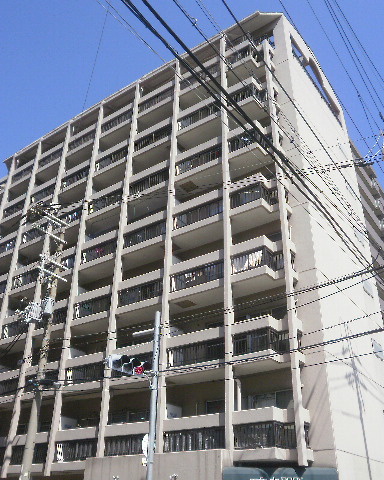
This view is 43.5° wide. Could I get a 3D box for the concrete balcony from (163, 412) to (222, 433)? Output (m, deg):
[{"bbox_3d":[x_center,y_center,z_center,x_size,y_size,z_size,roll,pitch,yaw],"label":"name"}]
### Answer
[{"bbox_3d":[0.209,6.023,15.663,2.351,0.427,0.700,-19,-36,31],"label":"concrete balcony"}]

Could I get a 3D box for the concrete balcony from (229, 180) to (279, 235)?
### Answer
[{"bbox_3d":[2.533,-1.522,18.695,1.910,1.436,1.250,-19,-36,31],"label":"concrete balcony"}]

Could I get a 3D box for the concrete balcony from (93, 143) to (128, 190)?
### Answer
[{"bbox_3d":[-3.895,-3.997,25.561,2.324,1.370,1.250,-19,-36,31],"label":"concrete balcony"}]

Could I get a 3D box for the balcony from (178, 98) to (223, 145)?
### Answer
[{"bbox_3d":[0.664,-5.455,22.641,2.428,1.394,1.250,-19,-36,31],"label":"balcony"}]

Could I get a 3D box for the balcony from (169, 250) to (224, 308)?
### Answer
[{"bbox_3d":[0.499,1.571,18.517,2.397,1.460,1.250,-19,-36,31],"label":"balcony"}]

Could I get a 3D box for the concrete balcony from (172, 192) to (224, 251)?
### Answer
[{"bbox_3d":[0.565,-0.790,19.894,2.450,1.424,1.250,-19,-36,31],"label":"concrete balcony"}]

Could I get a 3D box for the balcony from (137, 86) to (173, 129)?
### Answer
[{"bbox_3d":[-1.549,-6.915,25.373,2.246,1.250,1.250,-19,-36,31],"label":"balcony"}]

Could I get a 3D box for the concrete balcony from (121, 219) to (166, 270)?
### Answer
[{"bbox_3d":[-1.700,-0.098,21.364,2.350,1.415,1.250,-19,-36,31],"label":"concrete balcony"}]

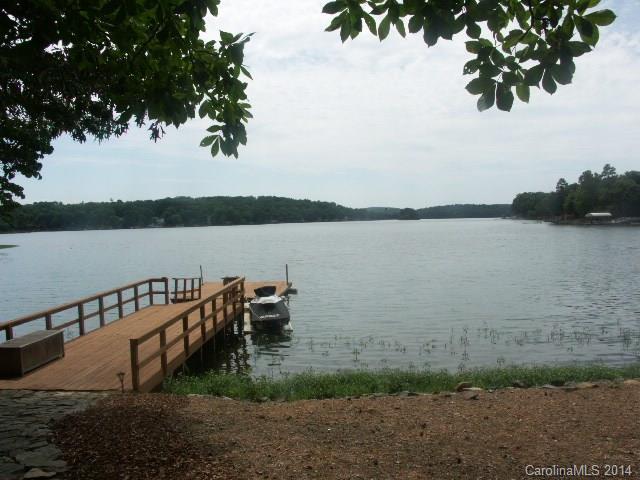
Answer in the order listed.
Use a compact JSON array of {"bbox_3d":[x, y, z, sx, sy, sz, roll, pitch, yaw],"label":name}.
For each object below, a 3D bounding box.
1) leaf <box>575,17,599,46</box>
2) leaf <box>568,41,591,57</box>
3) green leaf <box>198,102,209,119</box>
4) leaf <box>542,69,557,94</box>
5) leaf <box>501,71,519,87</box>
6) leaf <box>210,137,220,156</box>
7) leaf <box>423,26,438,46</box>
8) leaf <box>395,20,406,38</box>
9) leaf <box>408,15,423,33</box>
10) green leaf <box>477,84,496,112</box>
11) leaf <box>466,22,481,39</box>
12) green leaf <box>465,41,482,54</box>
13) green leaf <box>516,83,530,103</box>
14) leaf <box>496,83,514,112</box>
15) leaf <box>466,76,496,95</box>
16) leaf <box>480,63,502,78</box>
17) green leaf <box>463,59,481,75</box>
[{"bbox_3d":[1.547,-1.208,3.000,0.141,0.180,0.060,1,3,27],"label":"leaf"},{"bbox_3d":[1.303,-0.962,2.600,0.110,0.080,0.044,0,2,0],"label":"leaf"},{"bbox_3d":[-0.810,-0.901,3.600,0.070,0.111,0.045,0,2,0],"label":"green leaf"},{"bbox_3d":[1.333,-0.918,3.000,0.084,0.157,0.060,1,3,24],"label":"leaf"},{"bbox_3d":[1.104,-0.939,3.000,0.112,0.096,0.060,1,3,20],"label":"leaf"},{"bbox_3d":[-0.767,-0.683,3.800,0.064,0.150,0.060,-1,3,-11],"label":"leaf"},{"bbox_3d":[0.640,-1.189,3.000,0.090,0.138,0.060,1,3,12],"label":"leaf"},{"bbox_3d":[0.420,-1.098,2.700,0.063,0.094,0.038,0,2,0],"label":"leaf"},{"bbox_3d":[0.498,-1.129,2.700,0.073,0.094,0.038,0,2,0],"label":"leaf"},{"bbox_3d":[0.836,-0.711,2.600,0.100,0.141,0.056,0,2,0],"label":"green leaf"},{"bbox_3d":[0.771,-1.052,2.600,0.070,0.080,0.032,0,2,0],"label":"leaf"},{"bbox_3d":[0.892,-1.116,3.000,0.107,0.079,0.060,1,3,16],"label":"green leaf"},{"bbox_3d":[1.022,-0.741,2.600,0.070,0.100,0.040,0,2,0],"label":"green leaf"},{"bbox_3d":[0.932,-0.716,2.600,0.090,0.151,0.060,0,2,0],"label":"leaf"},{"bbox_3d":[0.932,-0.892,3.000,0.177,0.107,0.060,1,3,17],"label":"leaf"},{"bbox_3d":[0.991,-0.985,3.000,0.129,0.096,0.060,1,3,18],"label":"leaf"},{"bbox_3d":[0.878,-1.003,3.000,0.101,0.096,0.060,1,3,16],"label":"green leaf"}]

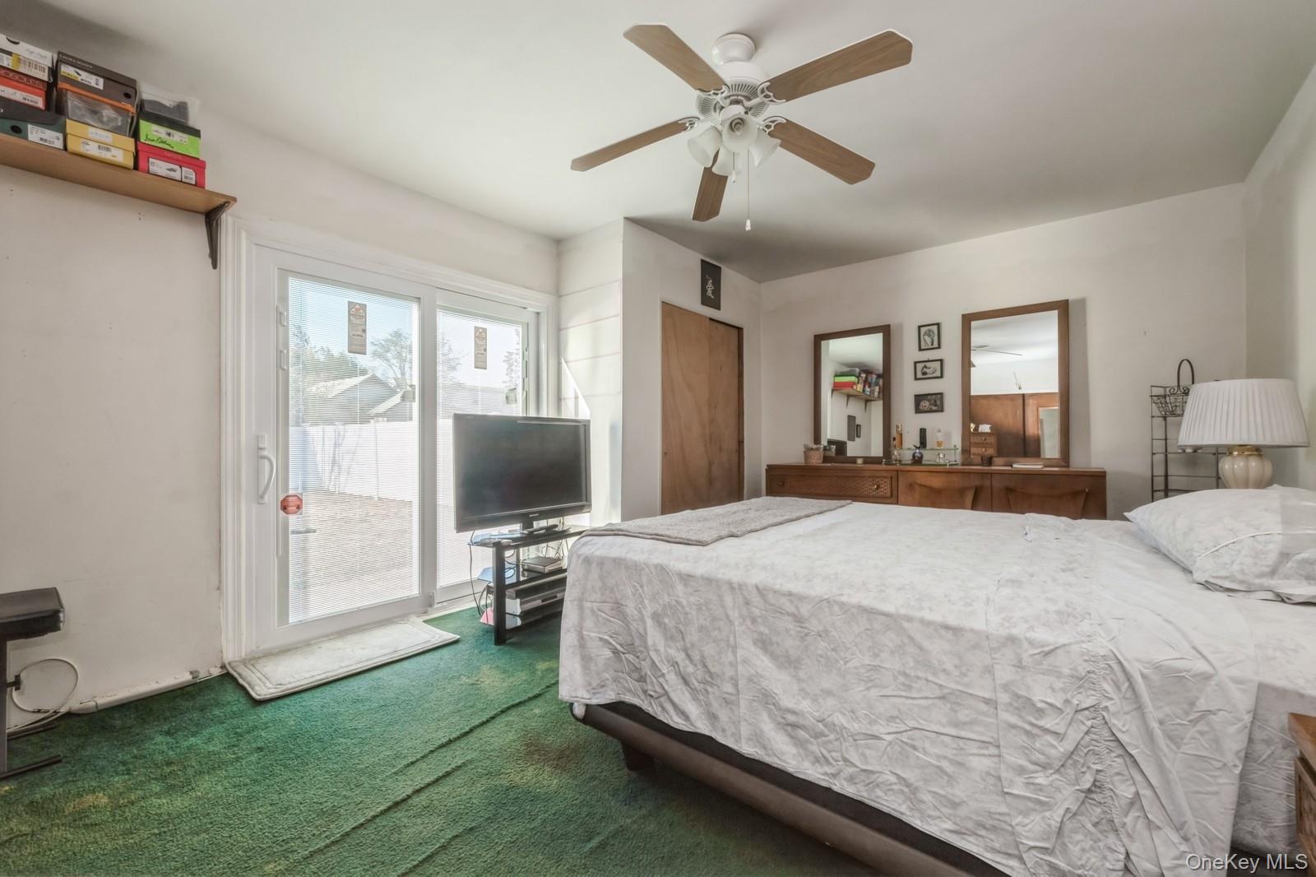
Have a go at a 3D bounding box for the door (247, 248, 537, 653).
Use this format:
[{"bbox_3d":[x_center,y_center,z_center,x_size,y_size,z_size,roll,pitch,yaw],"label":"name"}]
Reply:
[{"bbox_3d":[-1.381,0.048,3.019,0.090,1.911,1.664,0,0,40],"label":"door"}]

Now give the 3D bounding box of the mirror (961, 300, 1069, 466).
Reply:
[{"bbox_3d":[2.421,-0.357,3.490,0.601,1.071,0.035,0,0,40],"label":"mirror"}]

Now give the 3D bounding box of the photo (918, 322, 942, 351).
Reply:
[{"bbox_3d":[2.061,-0.764,3.878,0.152,0.198,0.020,0,0,40],"label":"photo"}]

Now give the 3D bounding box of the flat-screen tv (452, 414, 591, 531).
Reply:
[{"bbox_3d":[-0.748,0.202,2.958,0.220,0.647,0.922,0,0,40],"label":"flat-screen tv"}]

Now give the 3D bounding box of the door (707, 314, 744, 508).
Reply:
[{"bbox_3d":[0.521,0.039,4.369,0.040,1.982,0.590,0,0,40],"label":"door"}]

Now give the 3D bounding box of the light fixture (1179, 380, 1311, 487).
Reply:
[{"bbox_3d":[2.298,0.037,2.009,0.340,0.550,0.340,0,0,40],"label":"light fixture"}]

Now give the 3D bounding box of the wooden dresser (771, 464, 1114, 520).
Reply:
[{"bbox_3d":[1.830,0.619,3.673,2.083,0.841,0.480,0,0,40],"label":"wooden dresser"}]

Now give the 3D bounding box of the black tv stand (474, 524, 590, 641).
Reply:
[{"bbox_3d":[-0.748,0.780,2.963,0.380,0.520,0.853,0,0,40],"label":"black tv stand"}]

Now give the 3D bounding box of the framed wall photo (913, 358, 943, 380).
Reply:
[{"bbox_3d":[2.057,-0.519,3.881,0.199,0.152,0.020,0,0,40],"label":"framed wall photo"}]

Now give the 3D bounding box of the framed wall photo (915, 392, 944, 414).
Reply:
[{"bbox_3d":[2.061,-0.264,3.878,0.195,0.151,0.020,0,0,40],"label":"framed wall photo"}]

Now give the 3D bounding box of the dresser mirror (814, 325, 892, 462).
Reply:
[{"bbox_3d":[1.587,-0.355,4.190,0.623,1.073,0.035,0,0,40],"label":"dresser mirror"}]

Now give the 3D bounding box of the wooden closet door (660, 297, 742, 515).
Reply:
[{"bbox_3d":[0.367,0.031,4.138,0.070,1.997,1.142,0,0,40],"label":"wooden closet door"}]

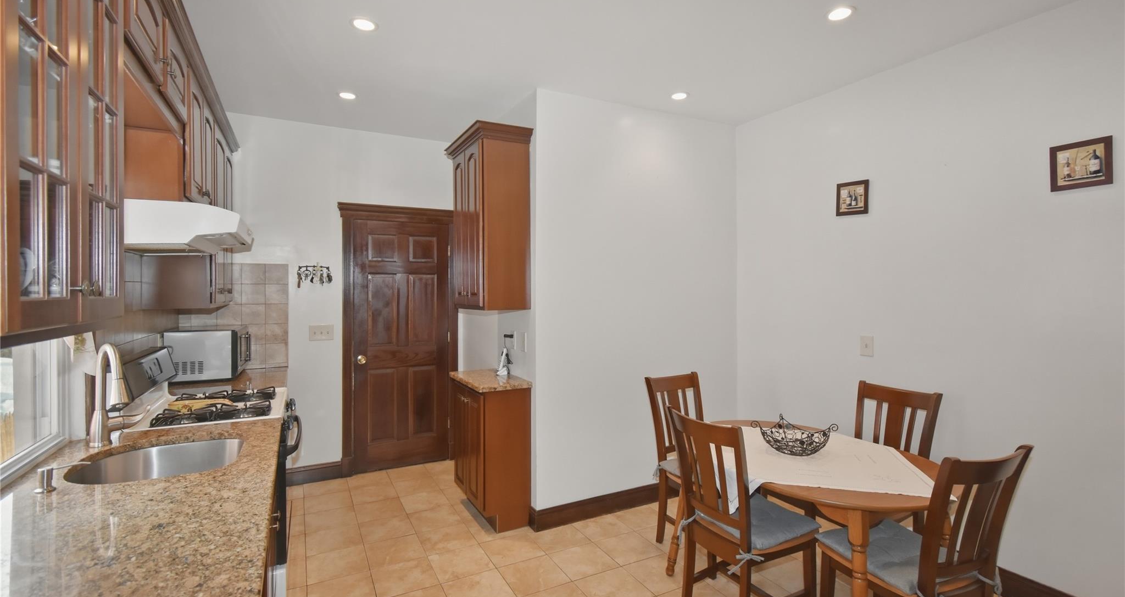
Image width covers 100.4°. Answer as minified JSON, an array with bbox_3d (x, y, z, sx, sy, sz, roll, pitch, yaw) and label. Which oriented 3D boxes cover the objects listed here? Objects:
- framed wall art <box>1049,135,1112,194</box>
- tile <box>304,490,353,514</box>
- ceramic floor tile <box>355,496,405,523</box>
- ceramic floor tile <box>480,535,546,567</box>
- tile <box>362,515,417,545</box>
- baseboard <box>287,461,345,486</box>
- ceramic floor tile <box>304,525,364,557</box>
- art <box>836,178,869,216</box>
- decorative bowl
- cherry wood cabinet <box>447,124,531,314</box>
[{"bbox_3d":[2.265,-0.581,2.047,0.018,0.202,0.192,0,0,-29],"label":"framed wall art"},{"bbox_3d":[-1.628,1.439,3.297,0.295,0.009,0.293,0,0,-29],"label":"tile"},{"bbox_3d":[-1.298,1.510,3.340,0.307,0.010,0.303,0,0,-29],"label":"ceramic floor tile"},{"bbox_3d":[-0.299,1.513,2.822,0.307,0.010,0.303,0,0,-29],"label":"ceramic floor tile"},{"bbox_3d":[-1.092,1.439,2.925,0.295,0.009,0.293,0,0,-29],"label":"tile"},{"bbox_3d":[-1.947,1.375,3.686,0.390,0.148,0.018,0,1,-30],"label":"baseboard"},{"bbox_3d":[-1.354,1.439,2.788,0.295,0.009,0.293,0,0,-29],"label":"ceramic floor tile"},{"bbox_3d":[1.869,-0.646,3.031,0.020,0.213,0.208,0,0,-29],"label":"art"},{"bbox_3d":[1.063,0.635,2.145,0.380,0.130,0.340,0,0,10],"label":"decorative bowl"},{"bbox_3d":[-0.543,-0.519,3.337,0.379,1.174,0.776,0,0,-29],"label":"cherry wood cabinet"}]

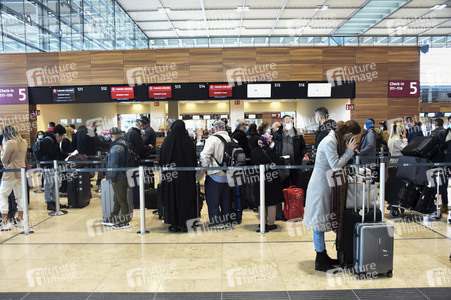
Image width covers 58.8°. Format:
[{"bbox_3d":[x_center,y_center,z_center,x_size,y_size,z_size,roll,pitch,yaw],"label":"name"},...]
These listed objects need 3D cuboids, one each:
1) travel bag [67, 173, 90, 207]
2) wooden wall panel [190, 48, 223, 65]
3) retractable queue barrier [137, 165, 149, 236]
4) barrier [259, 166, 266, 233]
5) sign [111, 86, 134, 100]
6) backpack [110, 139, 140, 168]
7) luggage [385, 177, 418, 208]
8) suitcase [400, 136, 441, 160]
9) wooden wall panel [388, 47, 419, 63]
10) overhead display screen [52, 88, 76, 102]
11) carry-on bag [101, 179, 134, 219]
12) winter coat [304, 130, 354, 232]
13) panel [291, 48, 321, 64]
[{"bbox_3d":[-2.990,0.776,8.184,0.290,0.750,0.500,-1,3,0],"label":"travel bag"},{"bbox_3d":[-0.709,-3.476,14.899,1.239,0.592,0.040,-1,3,0],"label":"wooden wall panel"},{"bbox_3d":[-1.240,0.747,5.981,0.185,0.995,0.185,-1,3,0],"label":"retractable queue barrier"},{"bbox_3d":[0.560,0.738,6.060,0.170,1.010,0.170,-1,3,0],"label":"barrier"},{"bbox_3d":[-3.894,-2.150,15.190,0.890,0.510,0.090,-1,3,0],"label":"sign"},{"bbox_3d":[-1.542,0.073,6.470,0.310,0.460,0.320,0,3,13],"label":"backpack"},{"bbox_3d":[2.987,0.715,6.800,0.260,0.480,0.390,14,0,-10],"label":"luggage"},{"bbox_3d":[3.291,-0.042,6.750,0.380,0.180,0.560,-39,3,0],"label":"suitcase"},{"bbox_3d":[6.641,-3.548,14.884,1.155,0.588,0.040,-1,3,0],"label":"wooden wall panel"},{"bbox_3d":[-6.012,-2.050,14.987,0.846,0.513,0.080,-1,3,0],"label":"overhead display screen"},{"bbox_3d":[-1.896,0.863,7.000,0.470,0.730,0.290,0,3,6],"label":"carry-on bag"},{"bbox_3d":[1.137,0.346,4.401,0.520,1.100,0.460,-1,3,-3],"label":"winter coat"},{"bbox_3d":[3.048,-3.510,15.073,1.250,0.630,0.050,-1,3,0],"label":"panel"}]

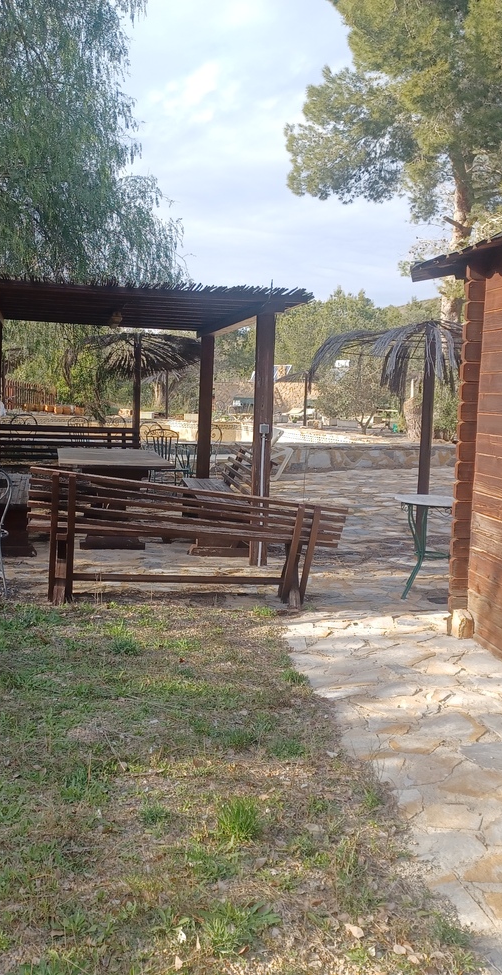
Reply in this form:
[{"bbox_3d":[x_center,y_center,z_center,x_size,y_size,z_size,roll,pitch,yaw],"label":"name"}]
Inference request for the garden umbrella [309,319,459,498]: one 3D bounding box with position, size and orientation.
[{"bbox_3d":[1.659,-0.481,8.839,2.300,2.220,2.300,2,6,0],"label":"garden umbrella"}]

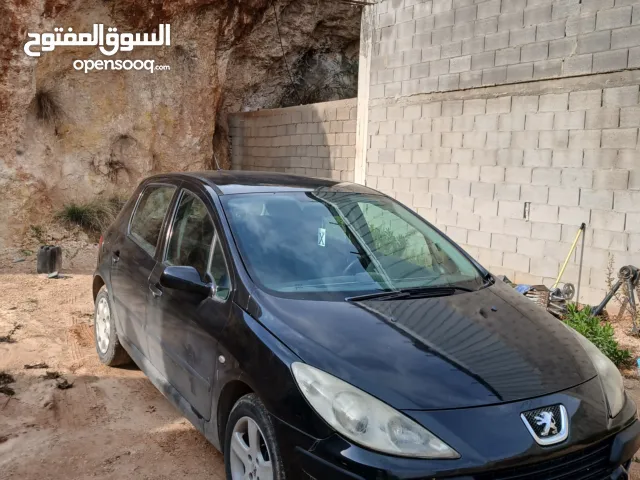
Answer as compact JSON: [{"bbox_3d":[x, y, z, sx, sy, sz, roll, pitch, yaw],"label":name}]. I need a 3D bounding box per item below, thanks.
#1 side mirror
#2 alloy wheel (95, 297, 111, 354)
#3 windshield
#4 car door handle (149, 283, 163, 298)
[{"bbox_3d":[-0.645,0.202,2.430,0.235,0.140,0.120,-1,7,-36],"label":"side mirror"},{"bbox_3d":[-1.665,0.679,4.011,0.160,0.440,0.440,-1,7,-36],"label":"alloy wheel"},{"bbox_3d":[0.169,-0.023,2.738,1.430,0.200,0.940,-1,34,-36],"label":"windshield"},{"bbox_3d":[-0.933,0.286,2.830,0.045,0.060,0.180,-1,7,-36],"label":"car door handle"}]

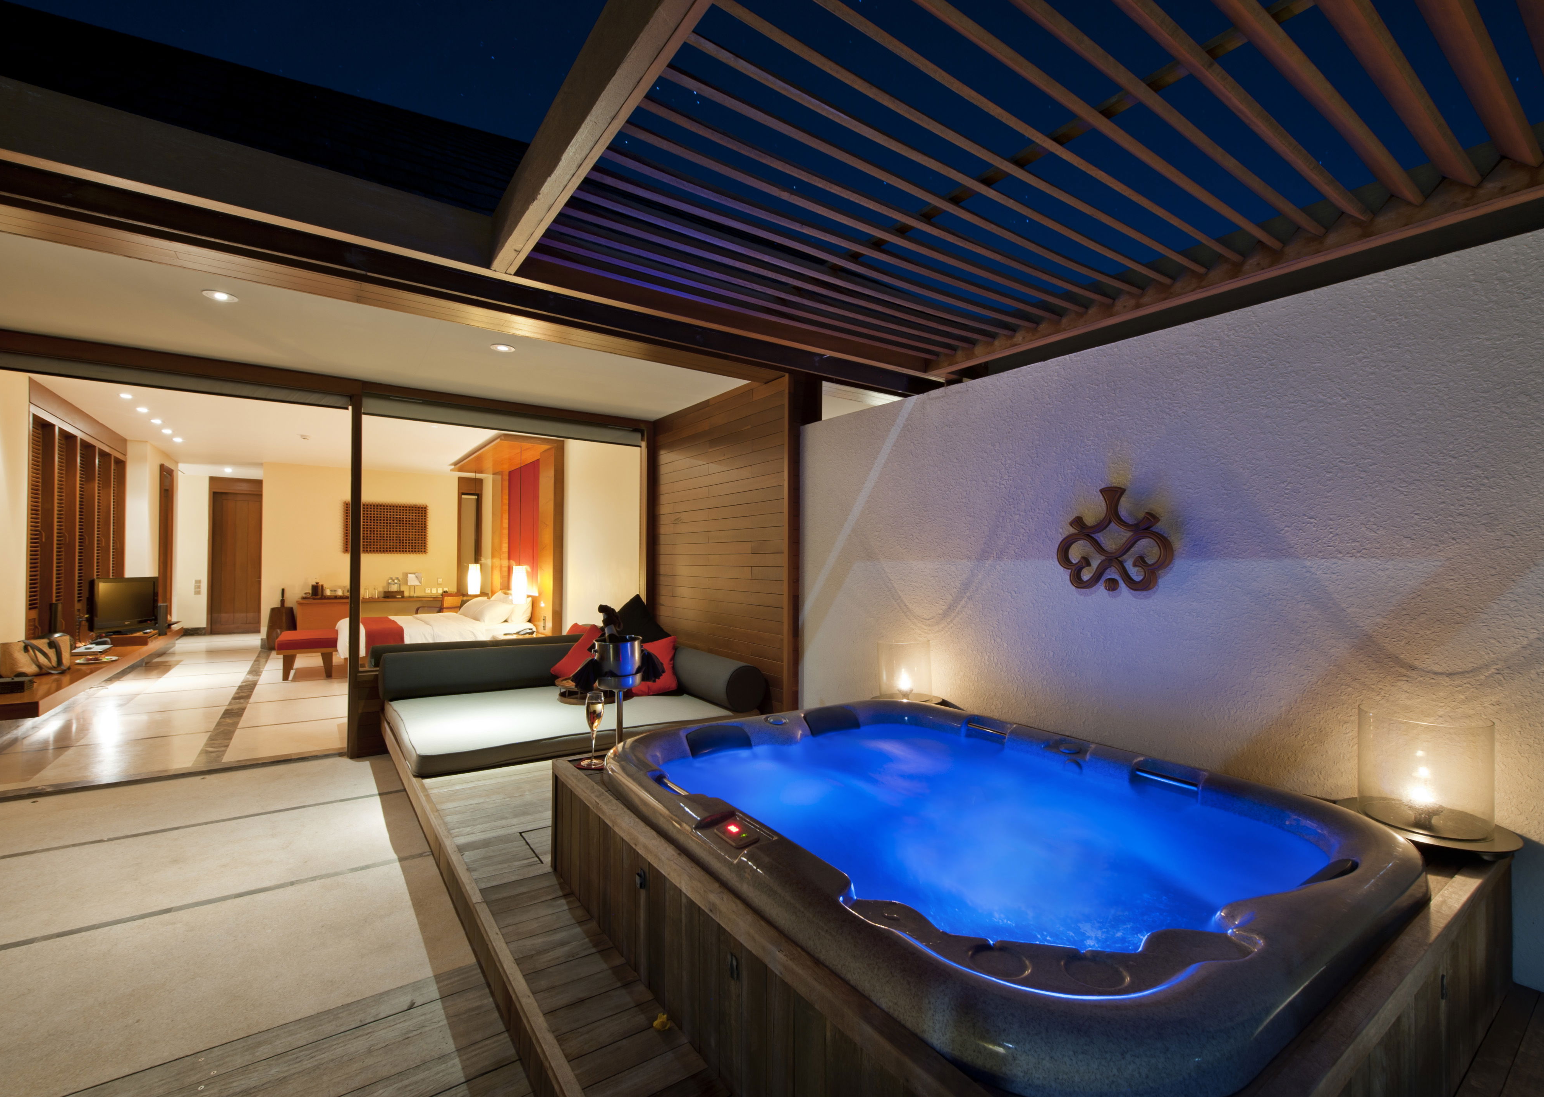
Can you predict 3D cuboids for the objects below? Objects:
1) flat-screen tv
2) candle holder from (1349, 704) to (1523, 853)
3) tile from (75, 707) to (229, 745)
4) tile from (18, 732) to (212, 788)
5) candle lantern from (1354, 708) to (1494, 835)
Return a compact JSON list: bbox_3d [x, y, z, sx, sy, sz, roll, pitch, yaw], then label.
[{"bbox_3d":[-5.346,0.452,5.282,0.075,0.435,0.665,0,-1,-11],"label":"flat-screen tv"},{"bbox_3d":[1.598,0.557,1.576,0.320,0.290,0.320,1,-1,-35],"label":"candle holder"},{"bbox_3d":[-4.104,1.191,4.296,0.592,0.020,0.903,1,-1,-35],"label":"tile"},{"bbox_3d":[-3.613,1.181,3.605,0.592,0.020,0.793,1,-1,-35],"label":"tile"},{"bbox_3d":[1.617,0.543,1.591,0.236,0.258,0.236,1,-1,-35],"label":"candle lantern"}]

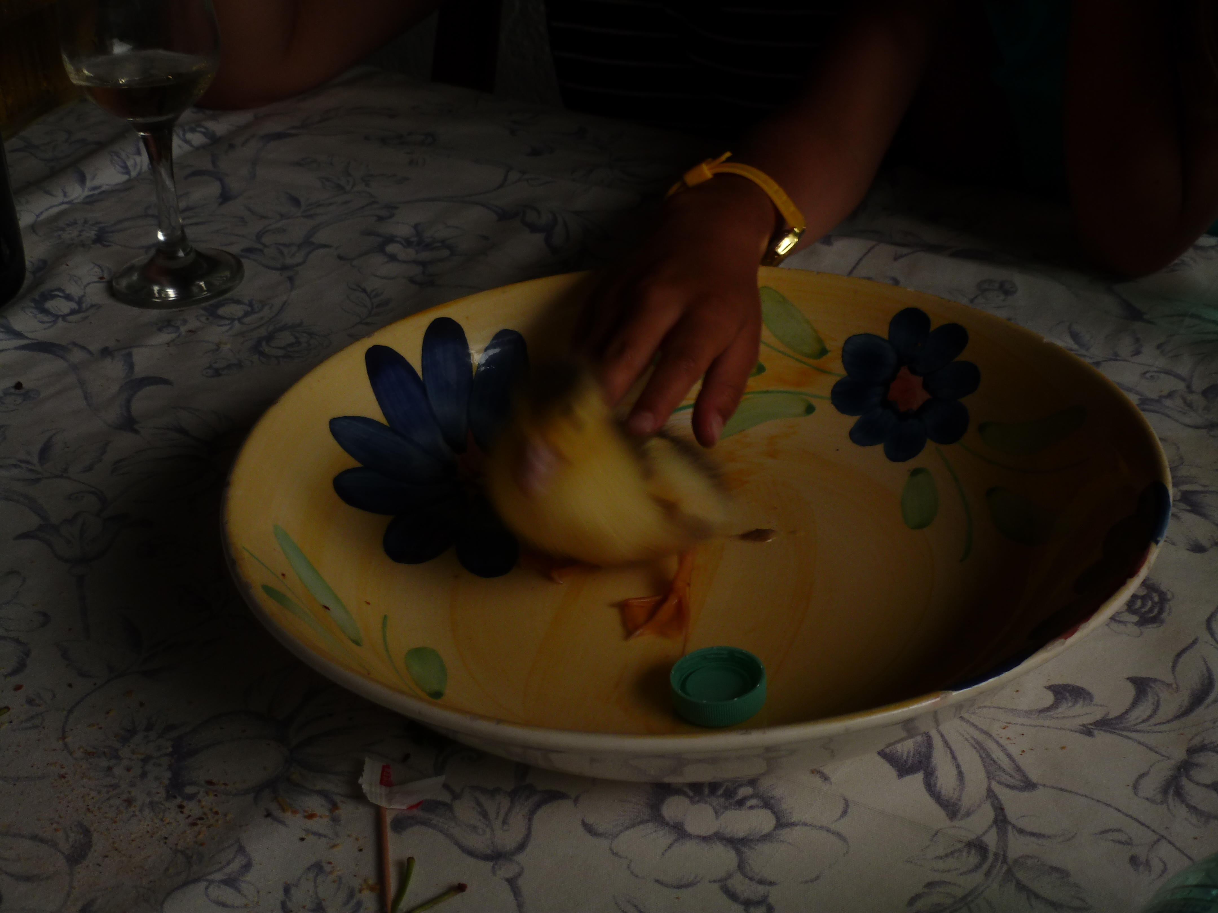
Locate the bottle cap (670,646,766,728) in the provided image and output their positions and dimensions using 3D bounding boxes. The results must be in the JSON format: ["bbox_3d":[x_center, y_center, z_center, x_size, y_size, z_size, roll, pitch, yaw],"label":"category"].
[{"bbox_3d":[0.036,0.076,0.600,0.031,0.010,0.031,-4,30,2],"label":"bottle cap"}]

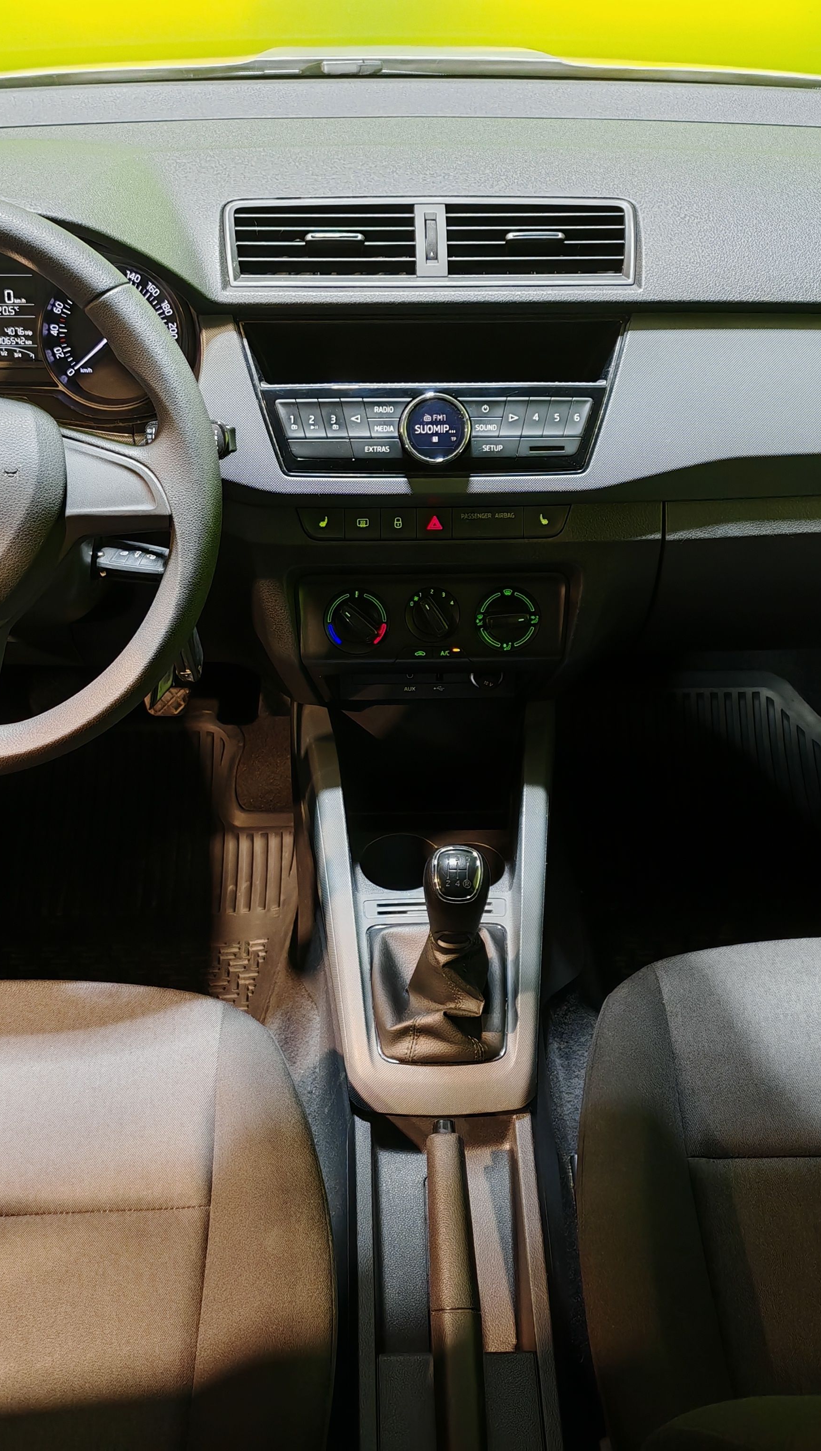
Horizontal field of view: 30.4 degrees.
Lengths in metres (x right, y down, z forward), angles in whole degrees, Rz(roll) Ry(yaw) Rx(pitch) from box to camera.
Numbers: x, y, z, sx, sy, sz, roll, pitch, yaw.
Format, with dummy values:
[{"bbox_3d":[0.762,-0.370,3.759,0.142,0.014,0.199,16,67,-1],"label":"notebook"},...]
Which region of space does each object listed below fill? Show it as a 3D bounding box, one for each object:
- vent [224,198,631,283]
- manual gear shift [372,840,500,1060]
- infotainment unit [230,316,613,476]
[{"bbox_3d":[0.016,-0.373,1.168,0.308,0.065,0.045,0,12,-1],"label":"vent"},{"bbox_3d":[0.019,0.134,1.048,0.088,0.155,0.120,0,34,-1],"label":"manual gear shift"},{"bbox_3d":[0.013,-0.234,1.070,0.262,0.110,0.055,0,13,-2],"label":"infotainment unit"}]

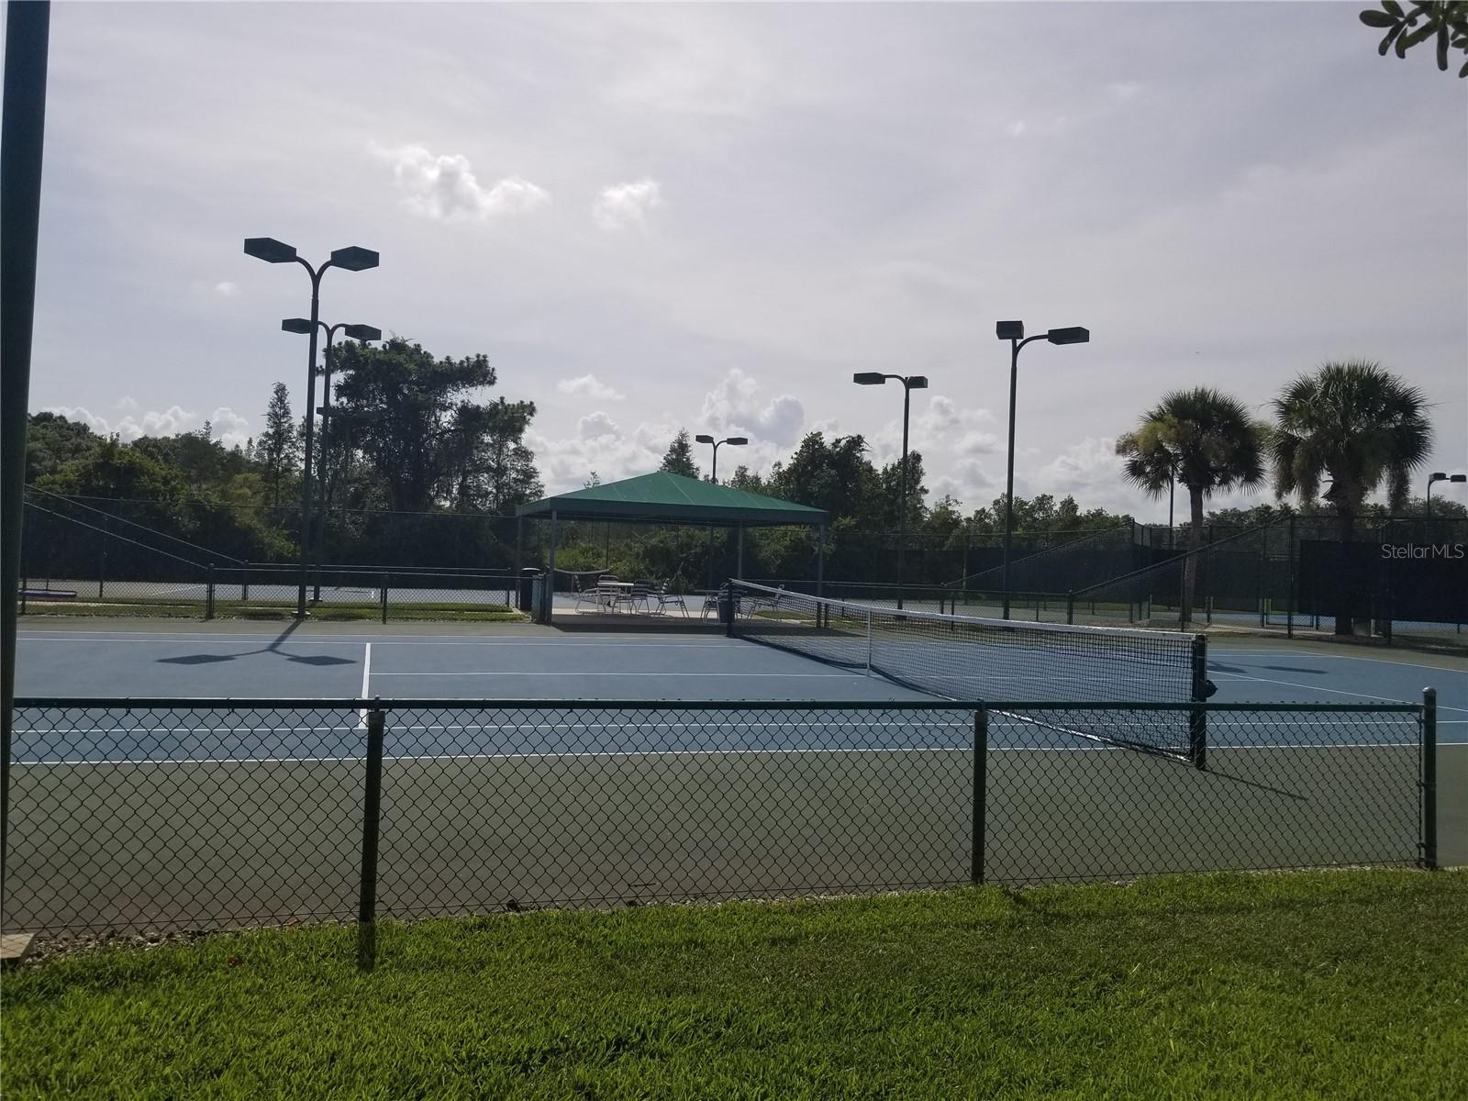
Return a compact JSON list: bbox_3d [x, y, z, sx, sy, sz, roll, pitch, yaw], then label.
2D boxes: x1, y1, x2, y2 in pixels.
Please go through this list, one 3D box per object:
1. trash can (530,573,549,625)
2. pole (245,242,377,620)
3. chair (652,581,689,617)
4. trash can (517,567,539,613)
[{"bbox_3d":[-4.037,1.012,22.900,0.380,1.040,0.380,2,0,-17],"label":"trash can"},{"bbox_3d":[-8.530,-2.281,22.100,2.400,7.250,1.500,2,0,-17],"label":"pole"},{"bbox_3d":[-1.516,1.200,26.400,0.780,0.870,0.600,2,0,-17],"label":"chair"},{"bbox_3d":[-5.035,0.974,27.150,0.490,1.100,0.490,2,0,-17],"label":"trash can"}]

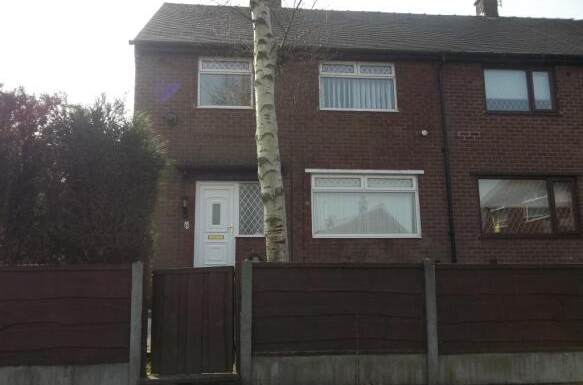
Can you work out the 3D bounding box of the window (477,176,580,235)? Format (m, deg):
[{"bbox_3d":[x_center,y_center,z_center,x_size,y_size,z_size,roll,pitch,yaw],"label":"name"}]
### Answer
[{"bbox_3d":[4.982,0.301,9.511,2.192,1.237,0.100,0,-9,-5],"label":"window"}]

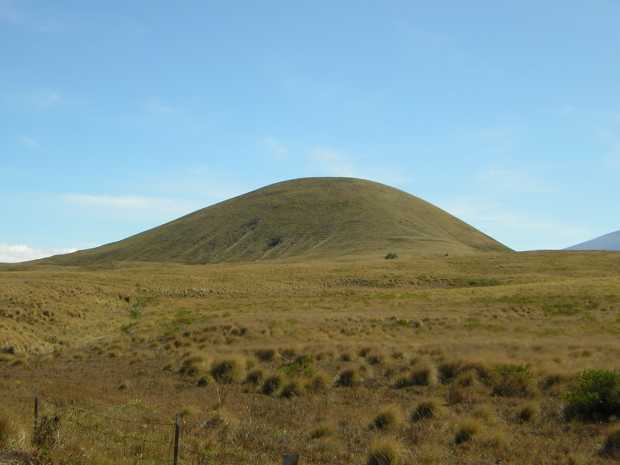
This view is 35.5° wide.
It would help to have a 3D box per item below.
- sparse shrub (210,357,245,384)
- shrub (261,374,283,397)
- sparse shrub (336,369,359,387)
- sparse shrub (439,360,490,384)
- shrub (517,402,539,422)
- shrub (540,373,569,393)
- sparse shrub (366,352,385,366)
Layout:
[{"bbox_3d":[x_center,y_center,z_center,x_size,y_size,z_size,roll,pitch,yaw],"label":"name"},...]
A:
[{"bbox_3d":[-3.088,5.166,36.208,1.273,0.996,1.066,0,-2,0],"label":"sparse shrub"},{"bbox_3d":[-1.305,5.188,32.795,0.746,0.709,0.628,0,-2,0],"label":"shrub"},{"bbox_3d":[1.374,5.313,35.439,0.806,0.627,0.679,0,-2,0],"label":"sparse shrub"},{"bbox_3d":[5.765,5.224,36.090,1.882,0.833,1.244,0,-2,0],"label":"sparse shrub"},{"bbox_3d":[6.189,5.122,27.524,0.607,0.529,0.571,0,-2,0],"label":"shrub"},{"bbox_3d":[8.568,5.256,33.892,0.981,0.666,0.824,0,-2,0],"label":"shrub"},{"bbox_3d":[2.835,5.497,41.865,0.756,0.564,0.712,0,-2,0],"label":"sparse shrub"}]

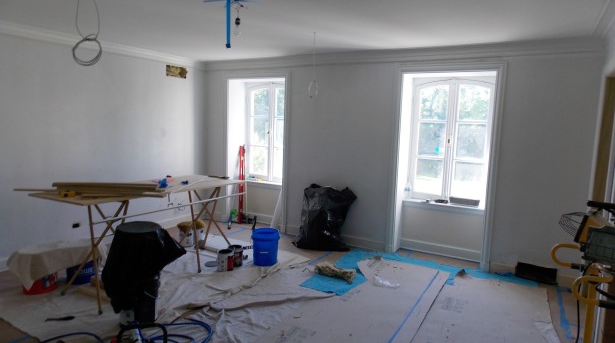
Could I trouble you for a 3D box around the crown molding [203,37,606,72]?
[{"bbox_3d":[0.594,-1.406,5.058,5.055,0.130,0.115,5,7,29],"label":"crown molding"}]

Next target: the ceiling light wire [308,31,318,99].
[{"bbox_3d":[0.064,-1.047,4.063,0.100,0.640,0.060,2,7,0],"label":"ceiling light wire"}]

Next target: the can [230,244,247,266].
[{"bbox_3d":[-0.799,0.939,4.534,0.172,0.190,0.172,5,7,29],"label":"can"}]

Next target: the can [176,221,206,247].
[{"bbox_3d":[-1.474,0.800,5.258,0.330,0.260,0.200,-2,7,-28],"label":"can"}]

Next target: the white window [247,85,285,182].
[{"bbox_3d":[-0.544,-0.590,6.357,0.997,1.570,0.120,5,7,29],"label":"white window"}]

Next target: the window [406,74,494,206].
[{"bbox_3d":[1.776,-0.371,5.082,1.002,1.570,0.120,5,7,29],"label":"window"}]

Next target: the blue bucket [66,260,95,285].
[{"bbox_3d":[-2.191,0.871,3.970,0.300,0.370,0.300,2,7,0],"label":"blue bucket"}]

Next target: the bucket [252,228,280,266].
[{"bbox_3d":[-0.470,0.851,4.623,0.302,0.365,0.302,2,7,0],"label":"bucket"}]

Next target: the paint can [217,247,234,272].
[{"bbox_3d":[-0.877,0.954,4.388,0.172,0.190,0.172,2,7,0],"label":"paint can"}]

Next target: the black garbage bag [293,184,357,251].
[{"bbox_3d":[0.238,0.590,5.241,0.700,0.790,0.460,5,7,29],"label":"black garbage bag"}]

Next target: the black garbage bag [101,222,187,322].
[{"bbox_3d":[-1.251,0.781,3.204,0.600,0.750,0.430,-1,7,-22],"label":"black garbage bag"}]

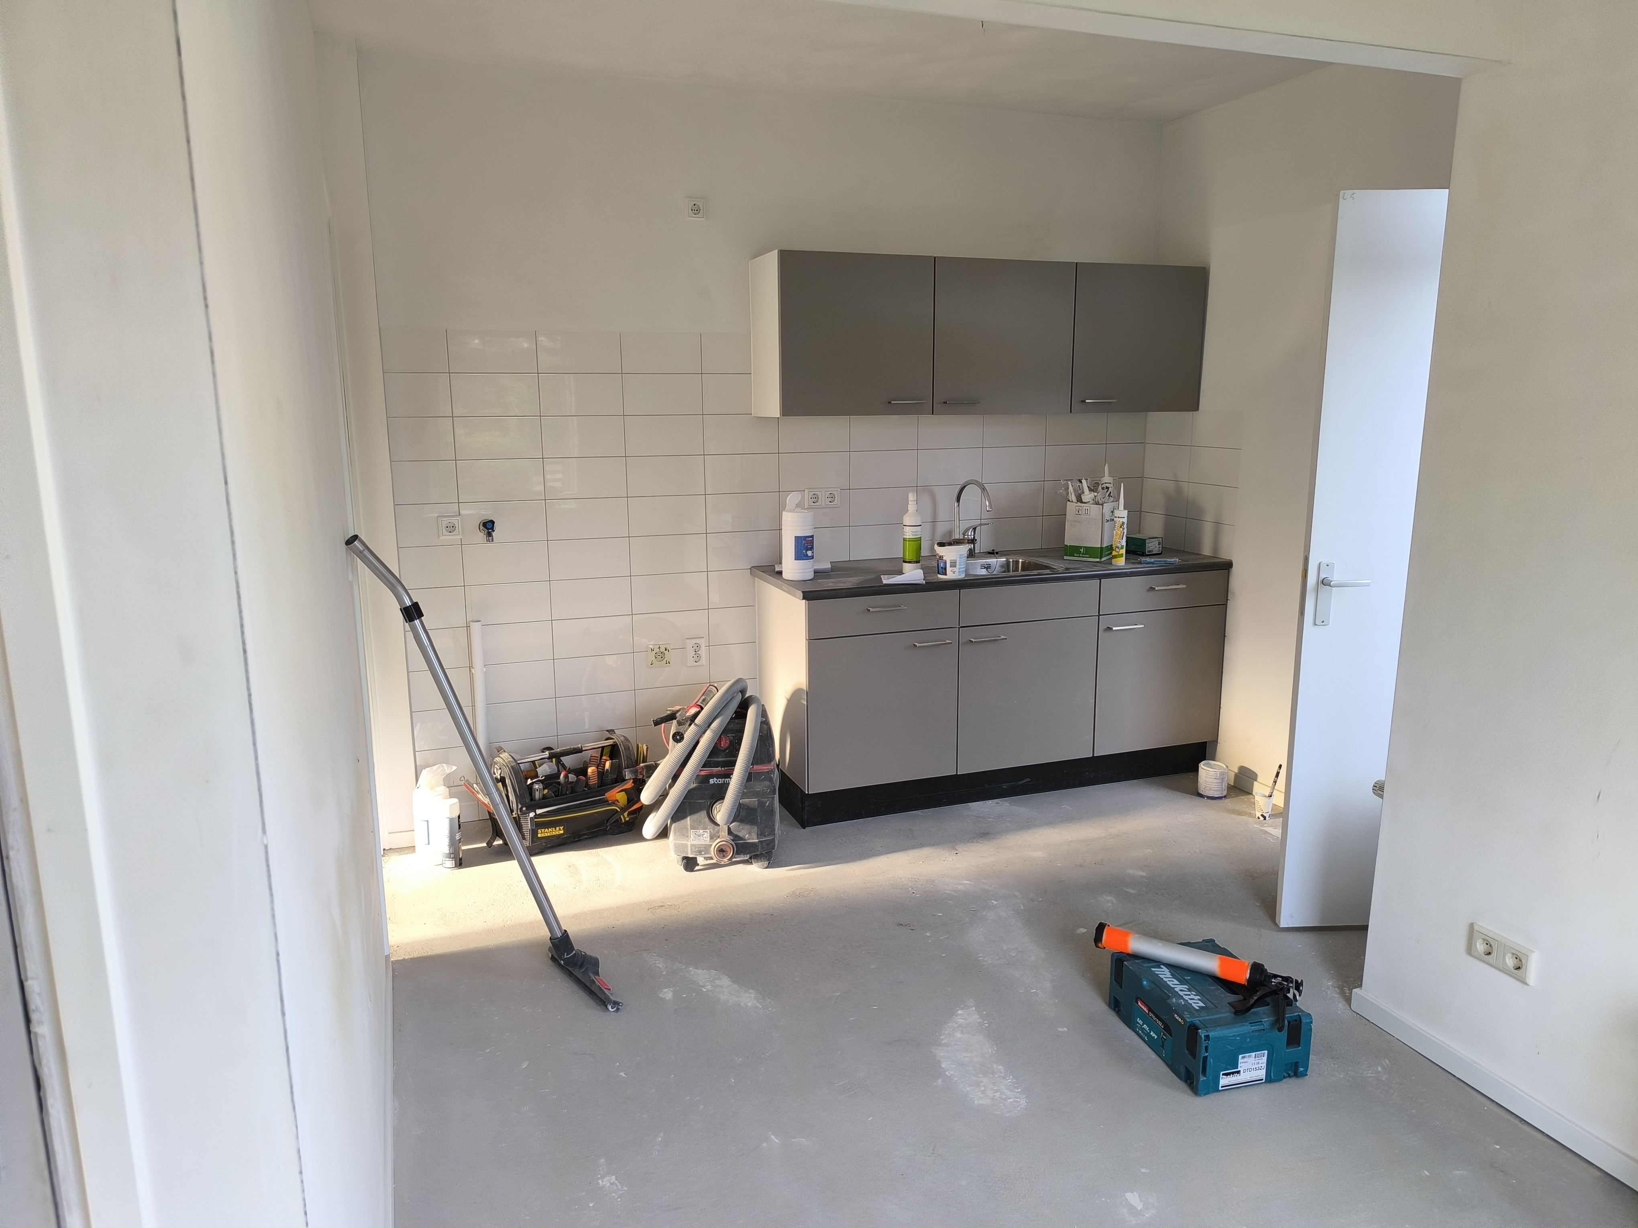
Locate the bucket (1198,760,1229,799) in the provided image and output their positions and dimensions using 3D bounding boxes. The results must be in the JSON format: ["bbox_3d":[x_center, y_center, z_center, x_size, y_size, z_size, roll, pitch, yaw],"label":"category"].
[{"bbox_3d":[1.562,0.658,4.305,0.110,0.120,0.110,0,11,0],"label":"bucket"}]

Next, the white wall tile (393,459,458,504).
[{"bbox_3d":[-1.378,-0.459,3.819,0.209,0.148,0.010,-4,12,-20],"label":"white wall tile"}]

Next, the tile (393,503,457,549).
[{"bbox_3d":[-1.384,-0.315,3.866,0.210,0.149,0.010,-4,12,-20],"label":"tile"}]

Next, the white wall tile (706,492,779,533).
[{"bbox_3d":[-0.295,-0.397,4.233,0.297,0.147,0.010,-4,12,-20],"label":"white wall tile"}]

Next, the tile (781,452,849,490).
[{"bbox_3d":[-0.016,-0.566,4.319,0.298,0.148,0.010,-4,12,-20],"label":"tile"}]

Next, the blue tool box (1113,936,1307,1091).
[{"bbox_3d":[0.949,0.974,2.690,0.295,0.157,0.395,-3,12,-15],"label":"blue tool box"}]

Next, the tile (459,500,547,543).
[{"bbox_3d":[-1.143,-0.335,3.956,0.298,0.148,0.010,-4,12,-20],"label":"tile"}]

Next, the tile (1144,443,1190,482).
[{"bbox_3d":[1.511,-0.653,4.715,0.010,0.148,0.300,-4,12,-20],"label":"tile"}]

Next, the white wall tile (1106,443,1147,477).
[{"bbox_3d":[1.354,-0.673,4.821,0.205,0.148,0.010,-4,12,-20],"label":"white wall tile"}]

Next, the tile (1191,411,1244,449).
[{"bbox_3d":[1.613,-0.746,4.402,0.010,0.148,0.298,-5,12,-20],"label":"tile"}]

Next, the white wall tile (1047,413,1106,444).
[{"bbox_3d":[1.108,-0.804,4.707,0.298,0.148,0.010,-4,12,-20],"label":"white wall tile"}]

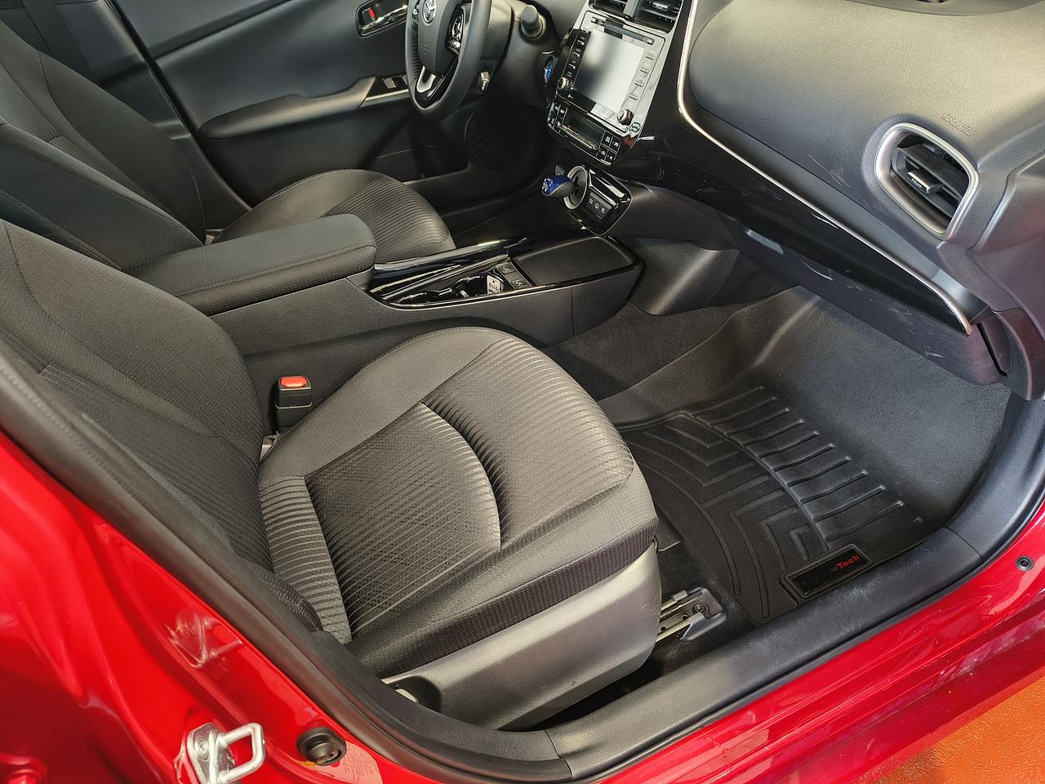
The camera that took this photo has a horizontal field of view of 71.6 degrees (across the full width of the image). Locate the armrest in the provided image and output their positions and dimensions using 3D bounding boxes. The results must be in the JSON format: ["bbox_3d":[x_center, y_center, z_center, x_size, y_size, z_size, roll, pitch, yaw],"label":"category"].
[{"bbox_3d":[-0.394,-0.178,1.022,0.355,0.055,0.163,-19,41,-17],"label":"armrest"}]

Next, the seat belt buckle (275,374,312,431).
[{"bbox_3d":[-0.325,0.016,1.030,0.045,0.073,0.029,-6,36,-27],"label":"seat belt buckle"}]

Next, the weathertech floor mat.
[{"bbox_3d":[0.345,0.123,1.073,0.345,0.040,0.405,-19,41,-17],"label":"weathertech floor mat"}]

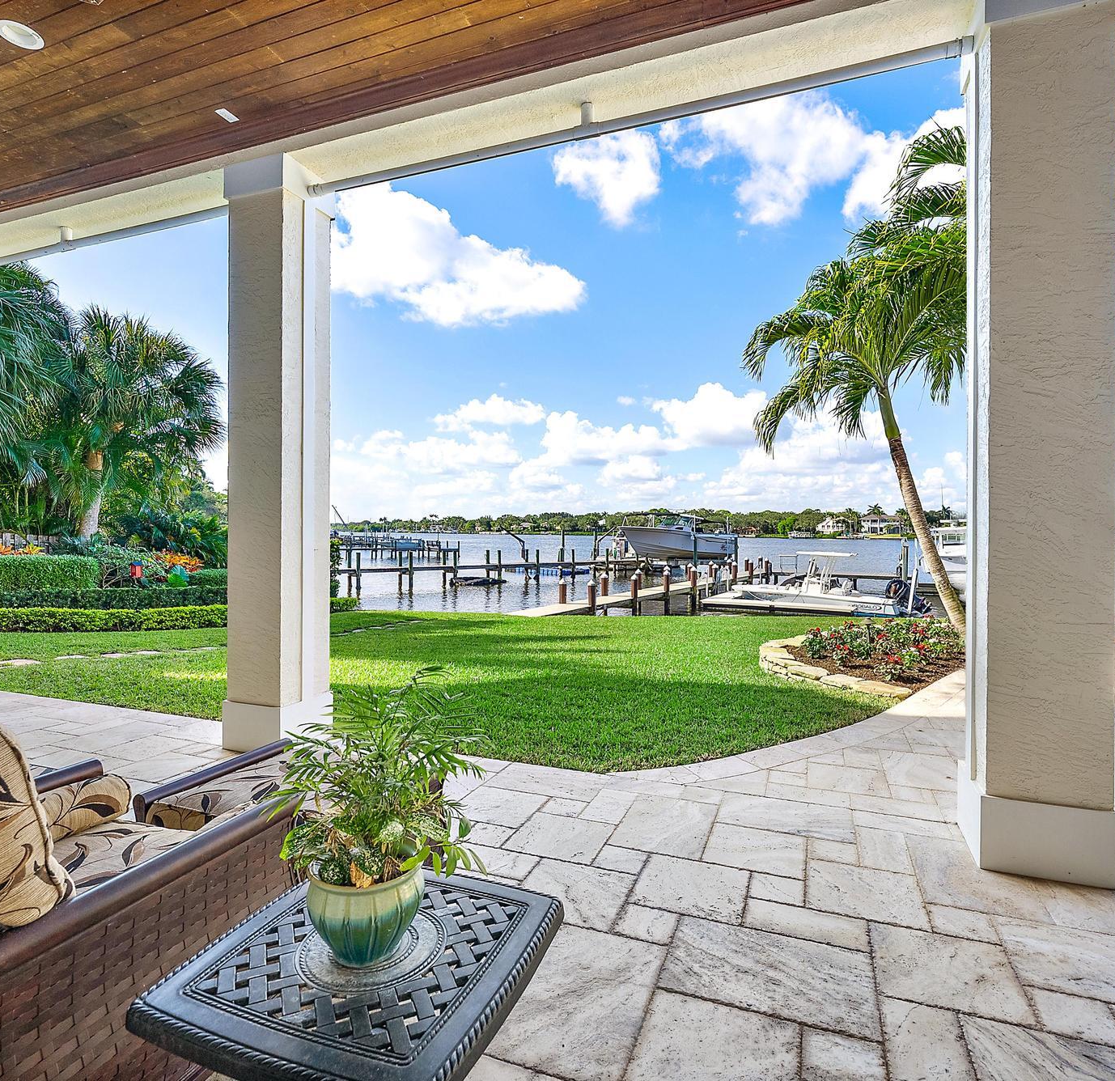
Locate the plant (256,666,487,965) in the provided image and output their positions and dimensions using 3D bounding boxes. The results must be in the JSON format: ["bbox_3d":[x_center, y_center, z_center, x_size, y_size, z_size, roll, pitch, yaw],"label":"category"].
[{"bbox_3d":[-0.349,0.509,1.200,0.400,0.520,0.400,0,0,0],"label":"plant"}]

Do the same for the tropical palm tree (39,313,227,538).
[{"bbox_3d":[-9.135,-1.987,13.600,3.400,6.100,3.400,0,0,21],"label":"tropical palm tree"}]

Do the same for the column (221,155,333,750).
[{"bbox_3d":[-1.800,-0.506,4.080,0.460,3.630,0.460,0,0,21],"label":"column"}]

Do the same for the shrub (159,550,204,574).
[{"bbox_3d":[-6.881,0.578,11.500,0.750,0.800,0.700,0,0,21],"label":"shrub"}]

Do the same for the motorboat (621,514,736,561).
[{"bbox_3d":[7.479,-0.404,39.000,7.600,2.850,2.600,0,0,-14],"label":"motorboat"}]

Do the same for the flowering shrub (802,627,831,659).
[{"bbox_3d":[2.881,1.107,7.000,0.310,0.360,0.310,0,0,21],"label":"flowering shrub"}]

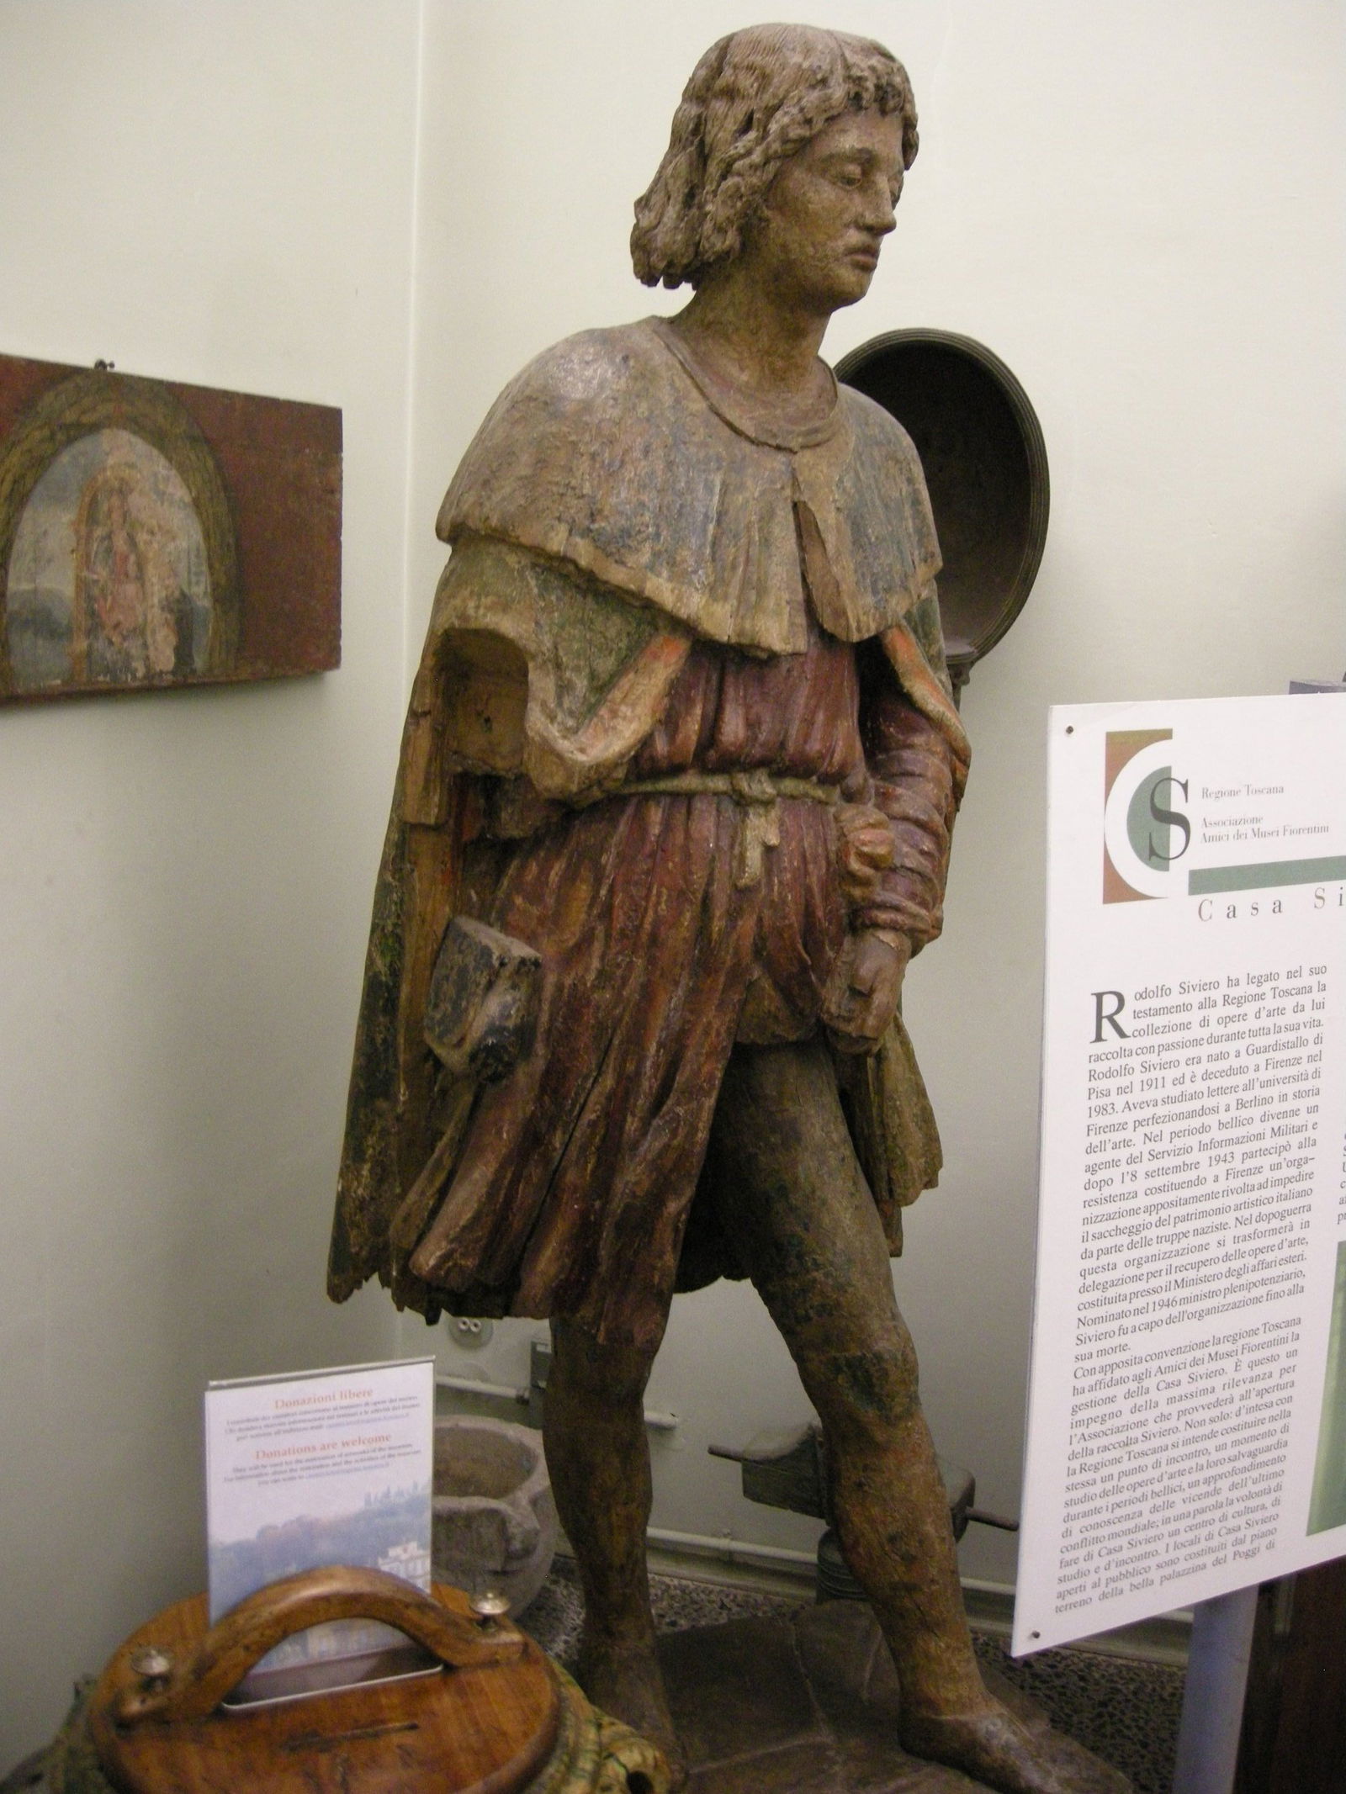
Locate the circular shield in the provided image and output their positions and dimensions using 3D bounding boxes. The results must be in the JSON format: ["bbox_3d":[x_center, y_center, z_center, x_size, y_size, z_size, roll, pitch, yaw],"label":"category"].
[{"bbox_3d":[0.314,-0.470,2.288,0.400,0.450,0.150,10,12,36],"label":"circular shield"}]

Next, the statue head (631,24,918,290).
[{"bbox_3d":[0.089,-0.651,1.650,0.250,0.240,0.205,19,18,39],"label":"statue head"}]

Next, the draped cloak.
[{"bbox_3d":[-0.020,-0.067,1.756,0.520,0.960,0.380,-4,12,-33],"label":"draped cloak"}]

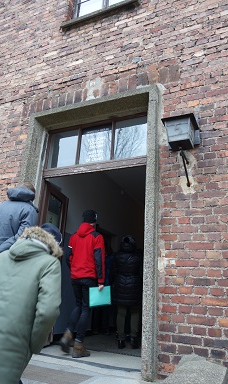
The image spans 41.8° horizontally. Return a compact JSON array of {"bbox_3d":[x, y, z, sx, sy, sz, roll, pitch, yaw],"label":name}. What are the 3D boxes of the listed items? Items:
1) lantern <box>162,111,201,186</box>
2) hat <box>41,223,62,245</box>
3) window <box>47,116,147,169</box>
[{"bbox_3d":[0.657,-0.371,2.840,0.290,0.530,0.541,-5,-21,23],"label":"lantern"},{"bbox_3d":[-0.472,0.320,2.220,0.190,0.180,0.220,-2,-35,15],"label":"hat"},{"bbox_3d":[-0.250,-0.653,4.034,1.560,0.609,0.080,-5,-21,23],"label":"window"}]

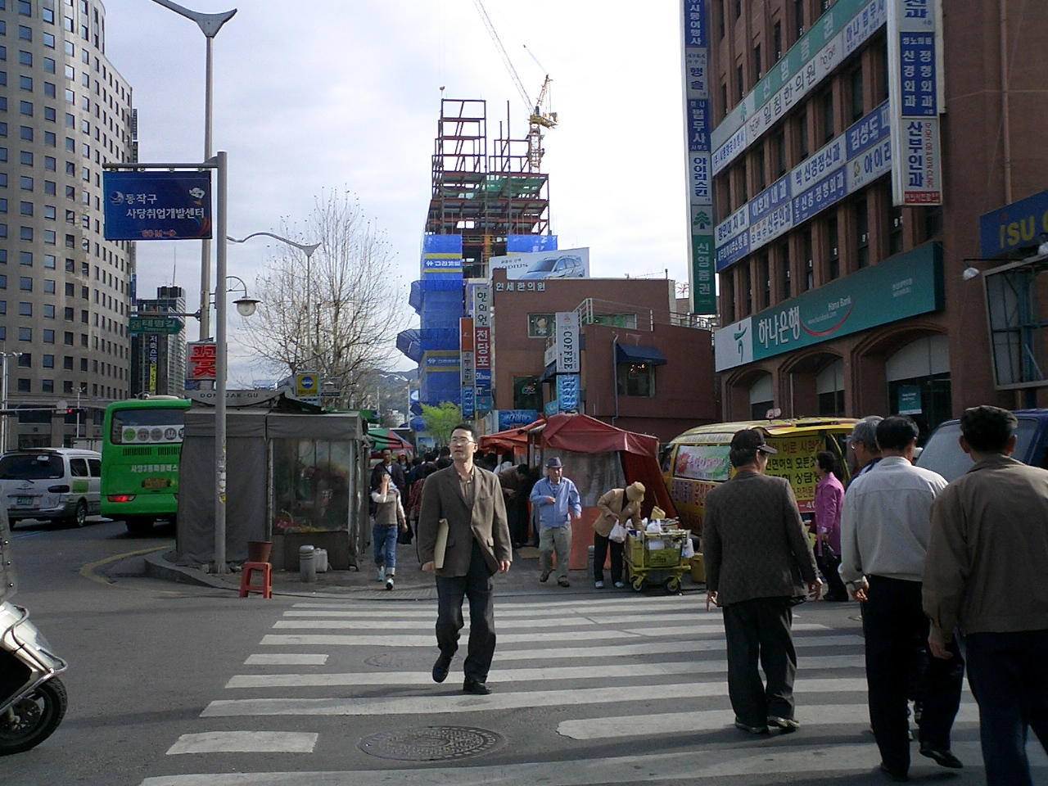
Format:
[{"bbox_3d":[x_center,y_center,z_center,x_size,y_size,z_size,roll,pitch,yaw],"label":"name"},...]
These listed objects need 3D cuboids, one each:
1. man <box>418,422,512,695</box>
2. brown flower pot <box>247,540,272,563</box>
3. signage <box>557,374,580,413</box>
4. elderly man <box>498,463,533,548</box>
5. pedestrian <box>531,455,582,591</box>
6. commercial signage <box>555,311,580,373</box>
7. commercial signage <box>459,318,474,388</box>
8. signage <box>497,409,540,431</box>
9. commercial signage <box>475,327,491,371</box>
[{"bbox_3d":[-0.411,1.116,7.648,0.570,1.784,0.480,0,-4,-16],"label":"man"},{"bbox_3d":[-3.207,1.917,13.607,0.285,0.240,0.285,0,-4,-5],"label":"brown flower pot"},{"bbox_3d":[1.783,0.001,45.149,0.904,1.431,0.300,0,-4,-7],"label":"signage"},{"bbox_3d":[-0.176,1.985,19.857,0.650,1.460,0.520,-2,-4,21],"label":"elderly man"},{"bbox_3d":[0.393,1.611,14.286,0.570,1.599,0.420,0,-4,-13],"label":"pedestrian"},{"bbox_3d":[1.501,-1.707,38.649,0.800,2.110,0.300,0,-4,-7],"label":"commercial signage"},{"bbox_3d":[-3.280,-2.271,64.149,0.772,3.953,0.300,0,-4,-7],"label":"commercial signage"},{"bbox_3d":[-0.251,1.076,43.124,1.600,0.849,0.250,0,-4,-7],"label":"signage"},{"bbox_3d":[-2.137,-2.311,58.149,0.805,2.183,0.300,0,-4,-7],"label":"commercial signage"}]

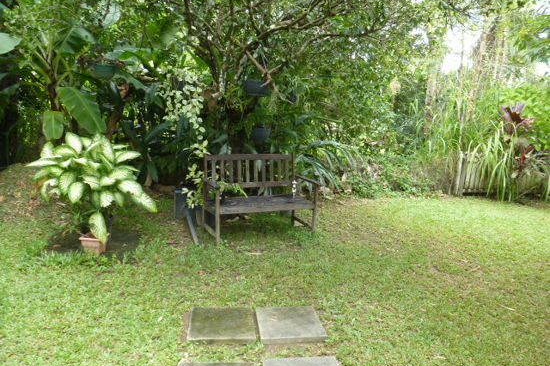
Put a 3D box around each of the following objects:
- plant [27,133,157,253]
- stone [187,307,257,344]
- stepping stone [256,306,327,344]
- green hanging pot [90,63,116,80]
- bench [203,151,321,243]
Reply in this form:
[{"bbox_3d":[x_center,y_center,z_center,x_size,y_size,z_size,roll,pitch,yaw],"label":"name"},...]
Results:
[{"bbox_3d":[-1.811,0.096,3.918,1.297,1.170,1.142,2,9,0],"label":"plant"},{"bbox_3d":[-0.349,0.944,2.526,0.410,0.045,0.410,1,9,-7],"label":"stone"},{"bbox_3d":[0.093,0.954,2.570,0.410,0.045,0.410,1,9,-8],"label":"stepping stone"},{"bbox_3d":[-2.295,-1.485,5.100,0.340,0.210,0.340,2,9,0],"label":"green hanging pot"},{"bbox_3d":[-0.192,0.145,4.740,1.270,0.940,0.653,-2,9,-24],"label":"bench"}]

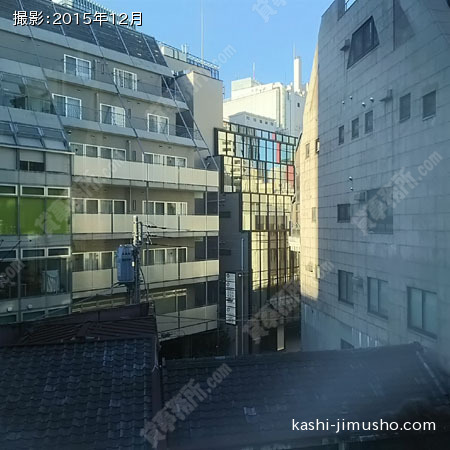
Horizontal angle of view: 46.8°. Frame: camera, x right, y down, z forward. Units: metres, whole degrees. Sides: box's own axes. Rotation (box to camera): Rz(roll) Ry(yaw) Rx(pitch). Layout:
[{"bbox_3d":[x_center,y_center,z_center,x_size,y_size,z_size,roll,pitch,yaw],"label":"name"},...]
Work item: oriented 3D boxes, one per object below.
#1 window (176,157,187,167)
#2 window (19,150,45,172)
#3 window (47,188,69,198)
[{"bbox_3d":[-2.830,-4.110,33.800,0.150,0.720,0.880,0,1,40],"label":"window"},{"bbox_3d":[-9.020,-2.980,24.400,0.150,1.050,1.200,0,1,40],"label":"window"},{"bbox_3d":[-8.167,-1.583,25.487,0.120,0.490,1.265,1,1,42],"label":"window"}]

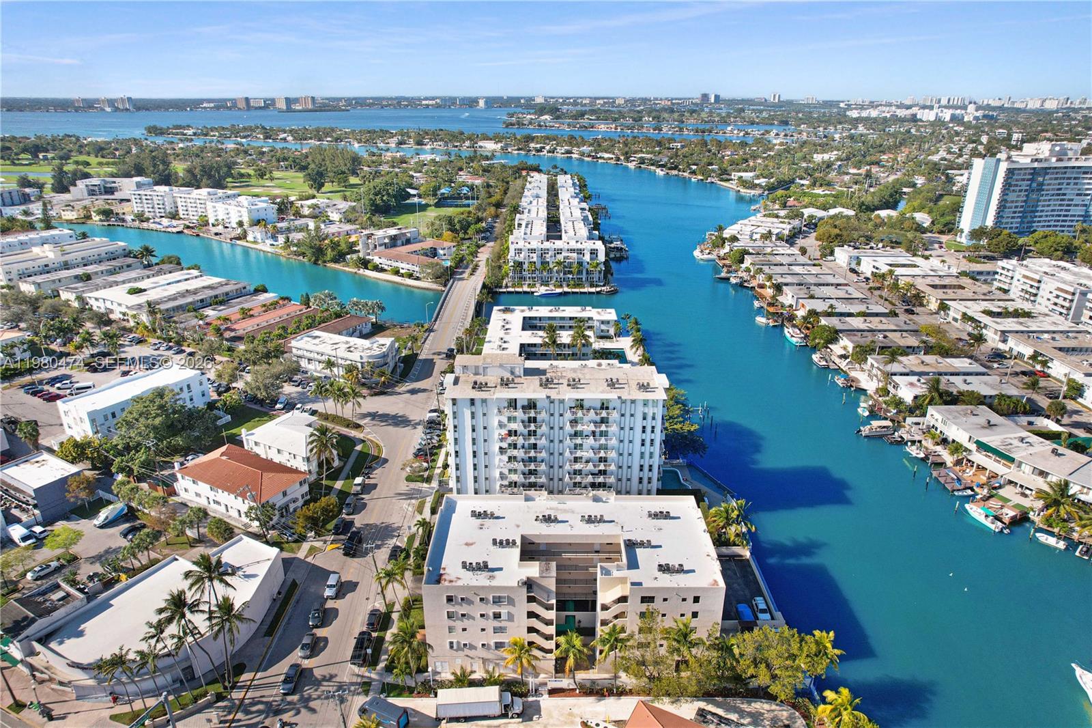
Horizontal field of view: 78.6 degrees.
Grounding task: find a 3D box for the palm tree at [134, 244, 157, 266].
[{"bbox_3d":[-189.793,-50.629,316.666,9.500,10.600,9.500,0,22,0],"label":"palm tree"}]

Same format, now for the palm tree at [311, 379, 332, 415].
[{"bbox_3d":[-57.210,8.680,170.099,5.000,10.600,5.000,0,22,0],"label":"palm tree"}]

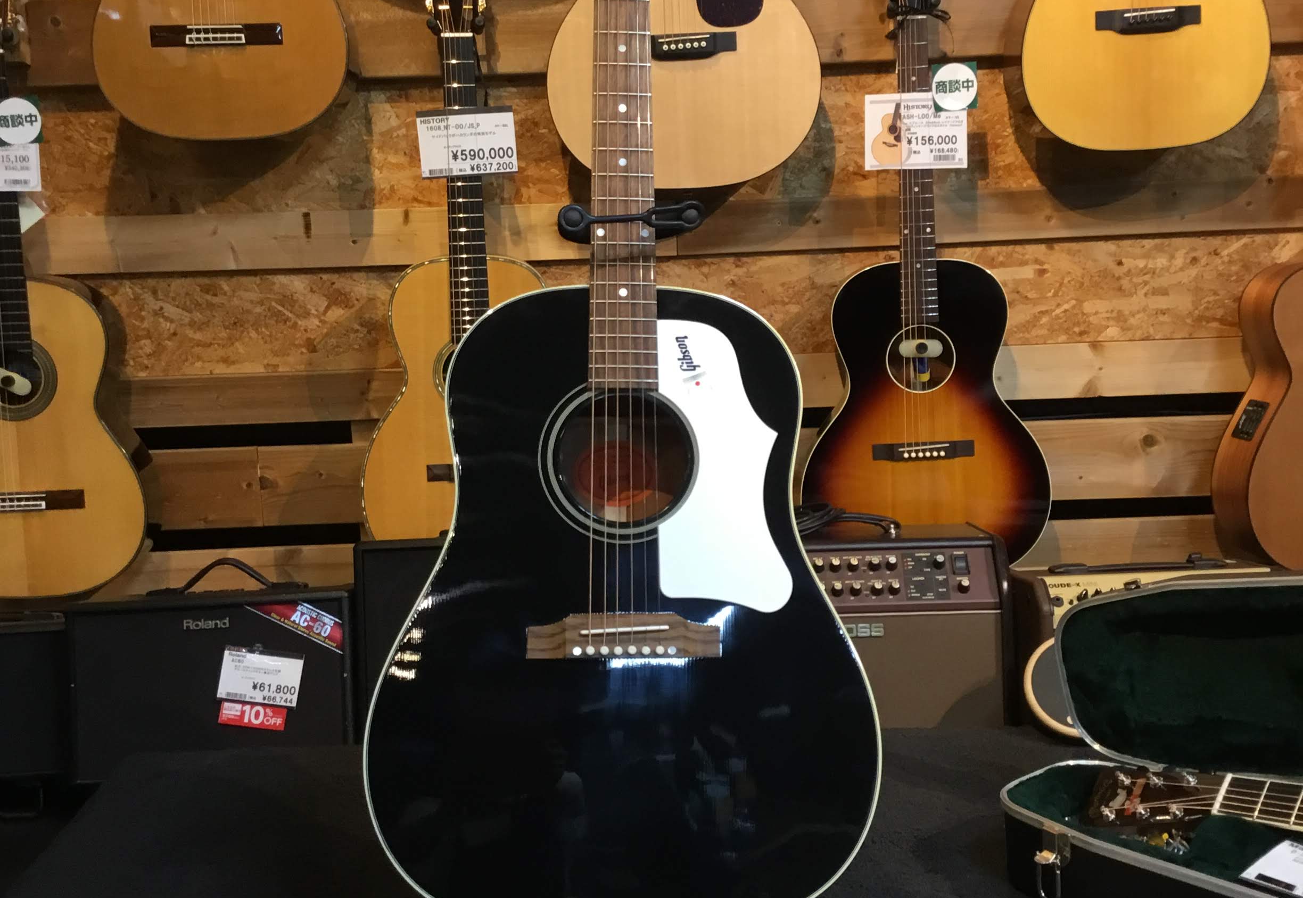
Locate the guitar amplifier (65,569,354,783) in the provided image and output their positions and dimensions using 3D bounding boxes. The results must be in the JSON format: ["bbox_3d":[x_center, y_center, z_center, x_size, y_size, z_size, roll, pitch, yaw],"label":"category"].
[{"bbox_3d":[-0.594,0.327,2.232,0.379,0.262,0.270,-2,-1,-3],"label":"guitar amplifier"}]

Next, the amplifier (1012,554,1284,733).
[{"bbox_3d":[0.658,0.315,2.045,0.362,0.295,0.255,-2,6,0],"label":"amplifier"}]

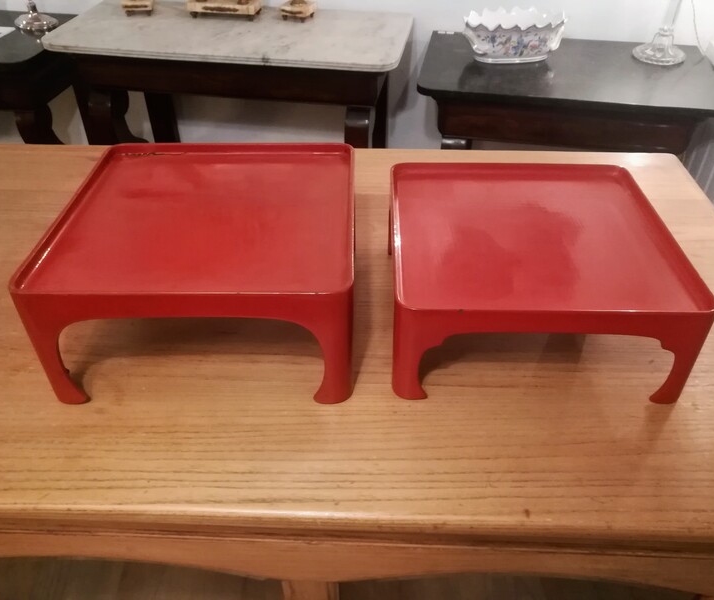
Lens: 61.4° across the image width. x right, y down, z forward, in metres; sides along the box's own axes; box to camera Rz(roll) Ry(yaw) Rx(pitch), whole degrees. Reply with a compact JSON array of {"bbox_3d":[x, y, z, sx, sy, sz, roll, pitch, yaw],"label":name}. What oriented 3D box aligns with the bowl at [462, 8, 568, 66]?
[{"bbox_3d":[0.433,-0.731,1.665,0.284,0.110,0.162,0,41,1],"label":"bowl"}]

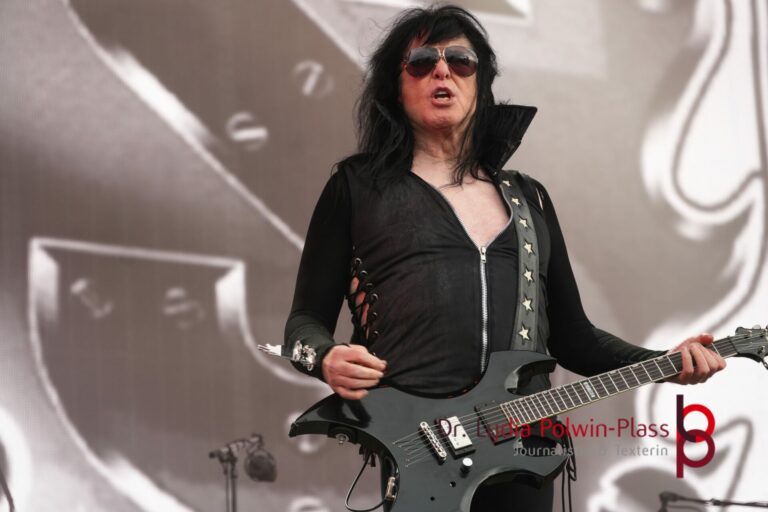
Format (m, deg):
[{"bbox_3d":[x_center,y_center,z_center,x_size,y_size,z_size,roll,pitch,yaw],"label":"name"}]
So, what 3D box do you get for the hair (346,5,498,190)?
[{"bbox_3d":[0.080,-0.315,8.300,0.280,0.350,0.260,1,-8,-8],"label":"hair"}]

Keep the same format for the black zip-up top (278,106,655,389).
[{"bbox_3d":[0.172,-0.001,8.220,0.700,0.590,0.380,4,-9,-25],"label":"black zip-up top"}]

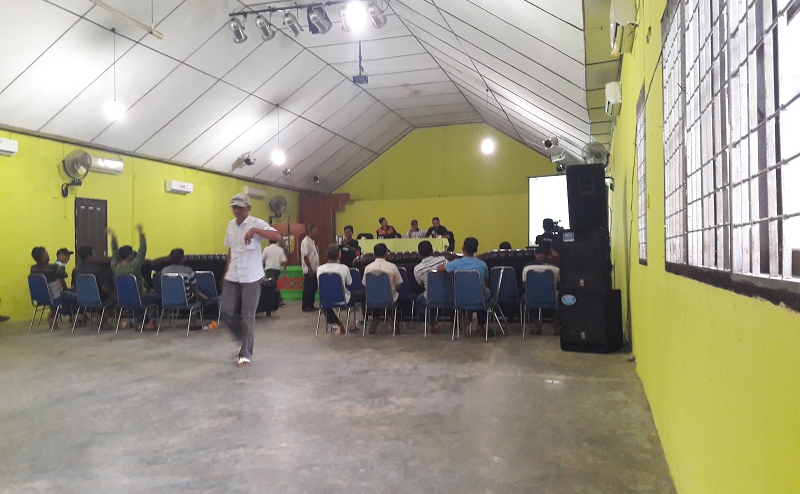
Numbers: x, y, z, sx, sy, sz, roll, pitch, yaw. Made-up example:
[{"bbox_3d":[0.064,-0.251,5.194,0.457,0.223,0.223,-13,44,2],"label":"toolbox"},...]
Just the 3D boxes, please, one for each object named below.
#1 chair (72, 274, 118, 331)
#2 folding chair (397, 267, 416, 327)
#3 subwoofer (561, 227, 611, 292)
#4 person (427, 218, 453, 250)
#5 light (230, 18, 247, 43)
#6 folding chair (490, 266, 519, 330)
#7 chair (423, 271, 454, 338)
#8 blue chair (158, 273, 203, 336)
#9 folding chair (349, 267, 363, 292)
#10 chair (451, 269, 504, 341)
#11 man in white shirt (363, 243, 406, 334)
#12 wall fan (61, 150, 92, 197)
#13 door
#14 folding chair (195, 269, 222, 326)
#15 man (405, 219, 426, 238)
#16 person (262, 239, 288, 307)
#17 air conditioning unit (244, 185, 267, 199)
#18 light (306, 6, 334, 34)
[{"bbox_3d":[-4.446,0.799,9.529,0.430,0.850,0.520,-1,-1,14],"label":"chair"},{"bbox_3d":[0.049,0.724,9.539,0.460,0.860,0.560,-1,-1,20],"label":"folding chair"},{"bbox_3d":[2.028,0.124,7.001,0.450,0.630,0.420,-1,-1,35],"label":"subwoofer"},{"bbox_3d":[0.989,-0.133,16.200,0.600,1.200,0.700,-1,-1,14],"label":"person"},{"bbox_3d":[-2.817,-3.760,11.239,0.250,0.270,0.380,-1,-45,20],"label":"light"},{"bbox_3d":[1.567,0.728,9.566,0.440,0.850,0.520,-1,-1,9],"label":"folding chair"},{"bbox_3d":[0.562,0.725,8.394,0.440,0.850,0.520,-1,-1,9],"label":"chair"},{"bbox_3d":[-3.037,0.780,8.984,0.440,0.850,0.520,-1,-1,11],"label":"blue chair"},{"bbox_3d":[-0.697,0.736,9.637,0.460,0.860,0.560,-1,-1,19],"label":"folding chair"},{"bbox_3d":[0.916,0.697,8.064,0.460,0.860,0.560,-1,-1,20],"label":"chair"},{"bbox_3d":[-0.155,0.559,8.727,0.530,1.210,0.760,-1,-1,11],"label":"man in white shirt"},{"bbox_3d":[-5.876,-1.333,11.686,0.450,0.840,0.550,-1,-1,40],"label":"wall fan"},{"bbox_3d":[-5.913,0.174,12.439,0.080,2.184,0.827,-1,-1,17],"label":"door"},{"bbox_3d":[-2.803,0.772,9.823,0.450,0.860,0.550,-1,-1,17],"label":"folding chair"},{"bbox_3d":[0.433,-0.138,17.832,0.490,1.212,0.666,-1,-1,17],"label":"man"},{"bbox_3d":[-2.617,0.432,13.600,0.520,1.600,0.380,-1,-1,22],"label":"person"},{"bbox_3d":[-4.088,-1.522,18.250,0.220,0.290,0.880,-1,-1,17],"label":"air conditioning unit"},{"bbox_3d":[-1.355,-3.821,10.894,0.310,0.310,0.400,-1,-43,36],"label":"light"}]

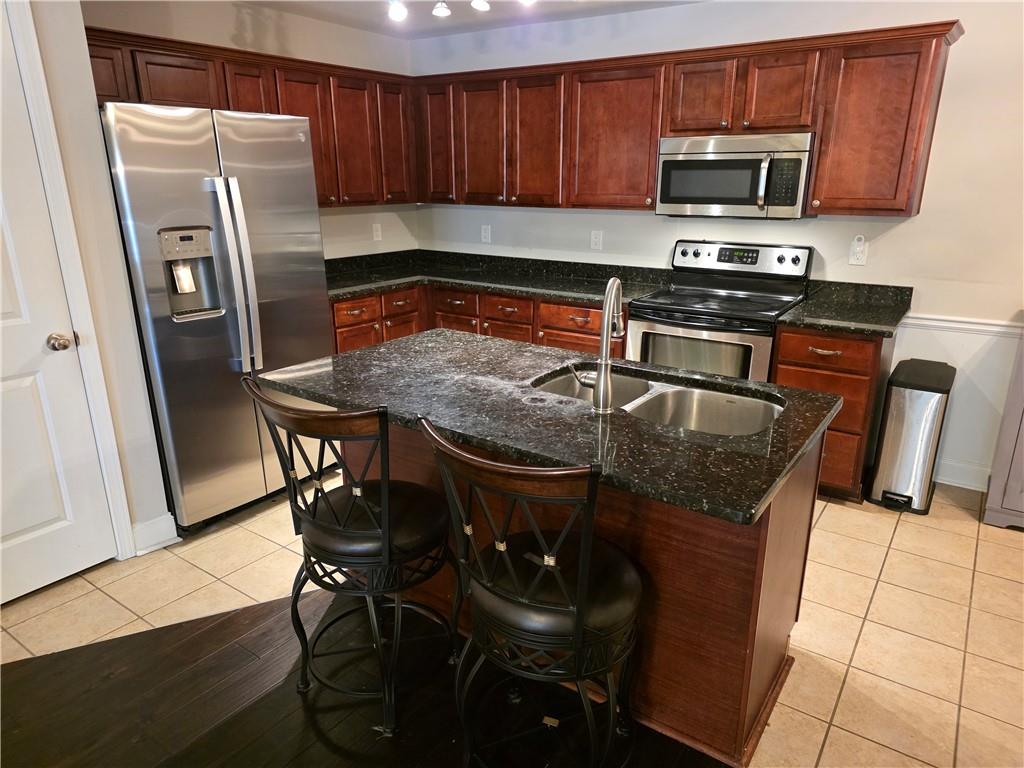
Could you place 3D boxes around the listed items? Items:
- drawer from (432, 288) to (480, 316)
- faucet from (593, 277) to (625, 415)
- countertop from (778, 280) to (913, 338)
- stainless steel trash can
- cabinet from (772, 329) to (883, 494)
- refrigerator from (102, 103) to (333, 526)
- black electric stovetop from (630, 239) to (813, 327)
[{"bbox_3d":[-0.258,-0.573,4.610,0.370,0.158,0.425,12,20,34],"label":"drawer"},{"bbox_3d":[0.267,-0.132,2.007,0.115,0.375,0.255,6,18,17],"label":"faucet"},{"bbox_3d":[1.673,-0.388,3.391,0.495,0.139,0.632,12,20,34],"label":"countertop"},{"bbox_3d":[2.010,0.257,3.421,0.272,0.650,0.440,12,20,34],"label":"stainless steel trash can"},{"bbox_3d":[1.657,0.097,3.548,0.460,0.880,0.615,12,20,34],"label":"cabinet"},{"bbox_3d":[-1.500,-0.325,3.316,0.880,1.800,0.908,13,21,35],"label":"refrigerator"},{"bbox_3d":[1.140,-0.579,3.676,0.757,0.325,0.665,12,20,34],"label":"black electric stovetop"}]

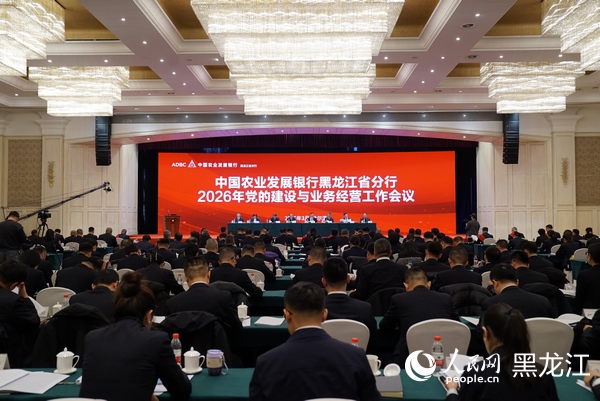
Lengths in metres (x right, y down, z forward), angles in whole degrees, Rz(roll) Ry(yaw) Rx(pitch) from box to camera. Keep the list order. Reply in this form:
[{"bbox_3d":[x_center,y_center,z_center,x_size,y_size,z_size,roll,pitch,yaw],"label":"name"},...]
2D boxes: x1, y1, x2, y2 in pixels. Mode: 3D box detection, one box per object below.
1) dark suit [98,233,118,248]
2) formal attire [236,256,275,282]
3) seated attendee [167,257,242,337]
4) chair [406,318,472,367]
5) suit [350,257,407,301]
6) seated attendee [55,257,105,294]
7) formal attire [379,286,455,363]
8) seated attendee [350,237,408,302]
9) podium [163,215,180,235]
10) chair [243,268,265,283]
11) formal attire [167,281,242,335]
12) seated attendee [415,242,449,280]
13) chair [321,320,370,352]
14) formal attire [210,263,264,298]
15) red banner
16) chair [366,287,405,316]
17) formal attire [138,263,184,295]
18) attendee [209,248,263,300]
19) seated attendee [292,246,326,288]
[{"bbox_3d":[-5.616,1.292,16.100,0.520,0.620,0.450,0,-2,1],"label":"dark suit"},{"bbox_3d":[-0.580,1.051,7.350,0.530,0.680,0.450,0,-2,5],"label":"formal attire"},{"bbox_3d":[-0.710,1.069,4.087,0.560,1.310,0.750,0,-2,3],"label":"seated attendee"},{"bbox_3d":[0.894,1.225,3.800,0.450,0.920,0.560,0,-2,1],"label":"chair"},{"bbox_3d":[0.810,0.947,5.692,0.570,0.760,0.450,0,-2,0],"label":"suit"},{"bbox_3d":[-2.260,1.170,5.785,0.520,1.210,0.800,0,-2,10],"label":"seated attendee"},{"bbox_3d":[0.830,0.942,3.870,0.540,0.690,0.520,0,-2,1],"label":"formal attire"},{"bbox_3d":[0.810,1.088,5.737,0.570,1.380,0.750,0,-2,0],"label":"seated attendee"},{"bbox_3d":[-6.871,1.353,29.500,0.900,1.100,0.600,0,-2,1],"label":"podium"},{"bbox_3d":[-0.650,1.366,7.359,0.440,0.930,0.550,0,-2,0],"label":"chair"},{"bbox_3d":[-0.659,0.851,3.800,0.540,0.620,0.500,0,-2,4],"label":"formal attire"},{"bbox_3d":[1.770,1.197,7.385,0.520,1.270,0.750,0,-2,-4],"label":"seated attendee"},{"bbox_3d":[0.260,1.251,3.831,0.440,0.930,0.550,0,-2,0],"label":"chair"},{"bbox_3d":[-0.635,0.906,5.420,0.540,0.620,0.500,0,-2,4],"label":"formal attire"},{"bbox_3d":[0.422,-0.404,31.000,16.750,4.640,0.150,0,-2,1],"label":"red banner"},{"bbox_3d":[0.847,1.232,5.150,0.470,0.940,0.560,0,-2,1],"label":"chair"},{"bbox_3d":[-1.435,0.996,5.620,0.500,0.700,0.520,0,-2,1],"label":"formal attire"},{"bbox_3d":[-0.660,1.138,5.736,0.550,1.280,0.750,0,-2,4],"label":"attendee"},{"bbox_3d":[0.188,1.112,5.600,0.520,1.270,0.780,0,-2,1],"label":"seated attendee"}]

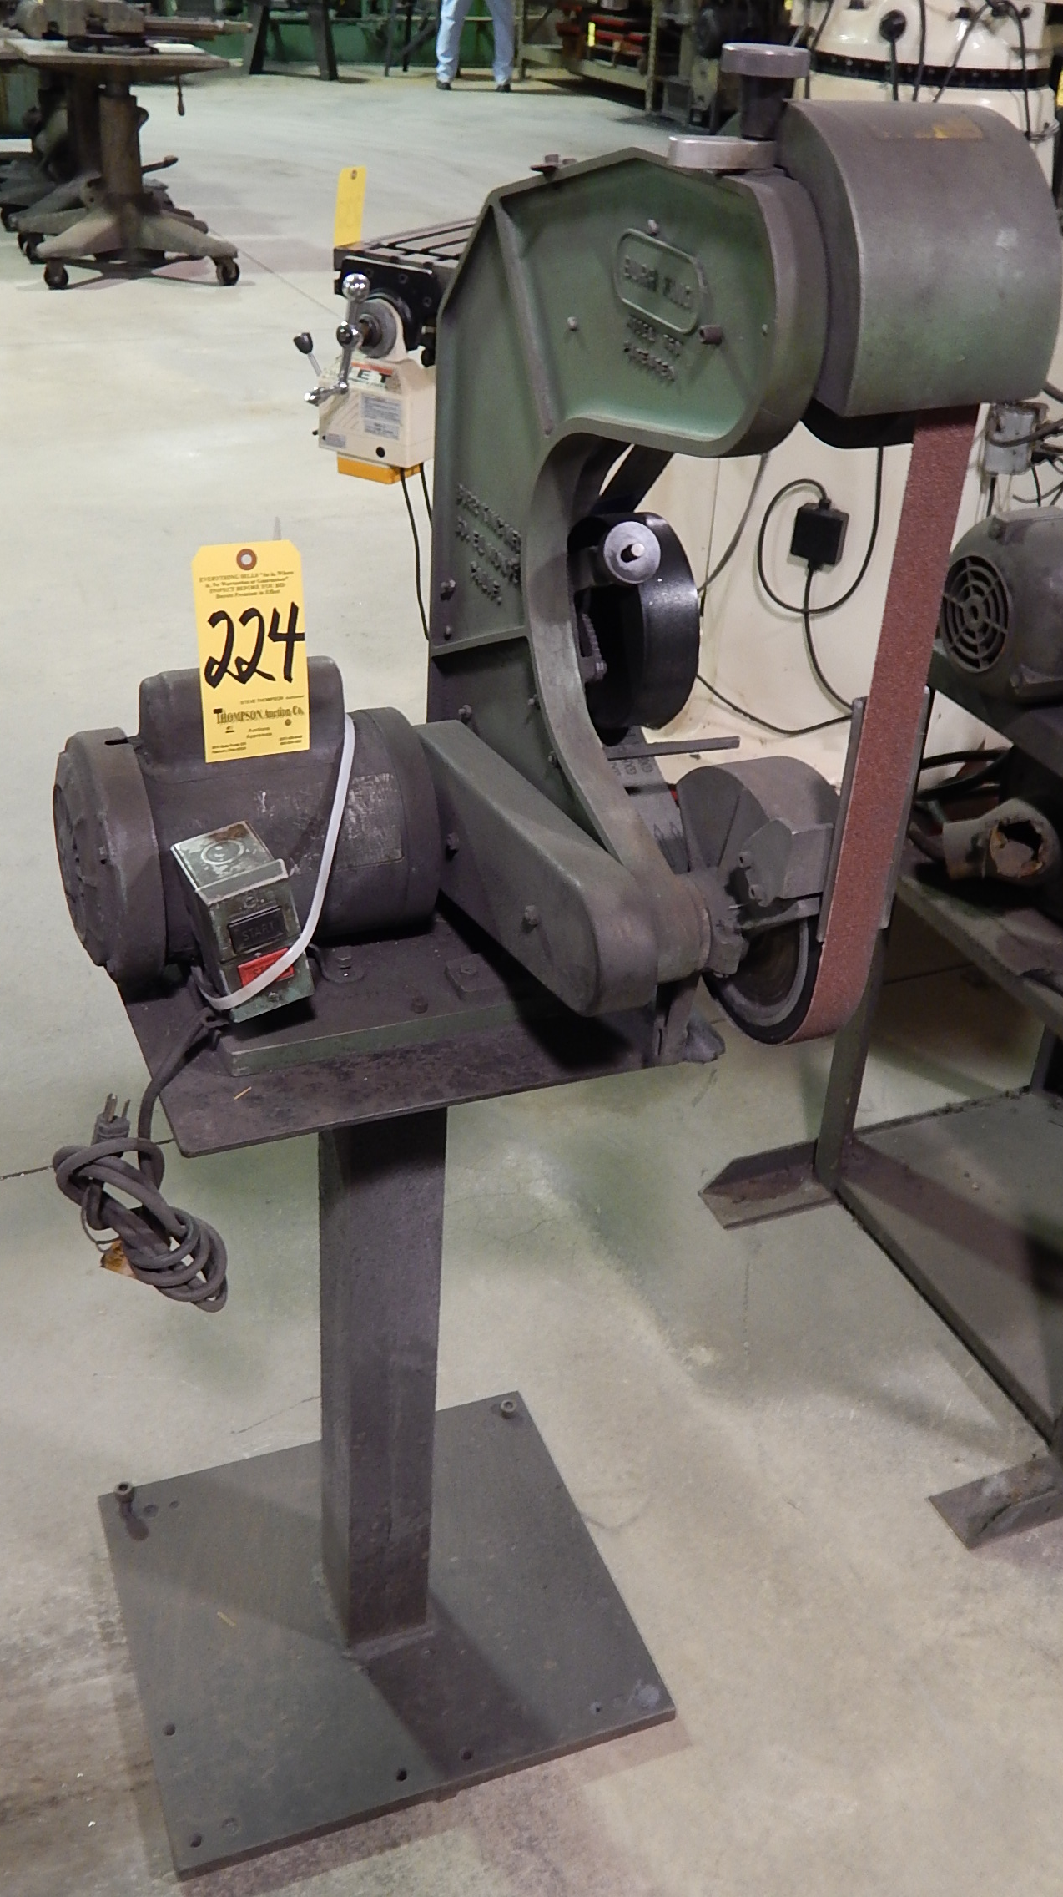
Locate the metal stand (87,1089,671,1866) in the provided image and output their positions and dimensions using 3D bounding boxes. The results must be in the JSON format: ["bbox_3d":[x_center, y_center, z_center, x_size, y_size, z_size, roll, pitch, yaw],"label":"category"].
[{"bbox_3d":[-0.135,0.333,1.488,0.465,0.754,0.414,-9,33,-20],"label":"metal stand"}]

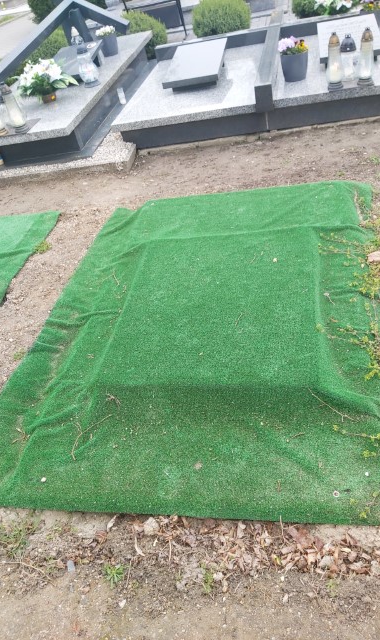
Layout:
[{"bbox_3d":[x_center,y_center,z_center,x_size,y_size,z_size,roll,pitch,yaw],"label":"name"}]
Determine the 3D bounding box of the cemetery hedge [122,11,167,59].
[{"bbox_3d":[-0.550,-3.331,5.607,0.550,0.540,0.550,-1,43,16],"label":"cemetery hedge"}]

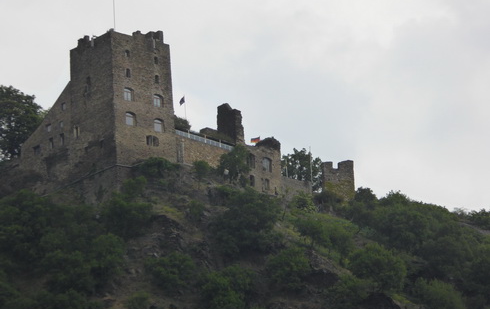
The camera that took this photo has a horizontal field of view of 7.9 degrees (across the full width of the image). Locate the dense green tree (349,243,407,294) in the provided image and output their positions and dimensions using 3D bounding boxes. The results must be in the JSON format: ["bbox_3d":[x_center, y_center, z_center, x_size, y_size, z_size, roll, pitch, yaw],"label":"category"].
[{"bbox_3d":[18.056,15.535,482.000,7.904,6.814,7.508,-2,-17,0],"label":"dense green tree"}]

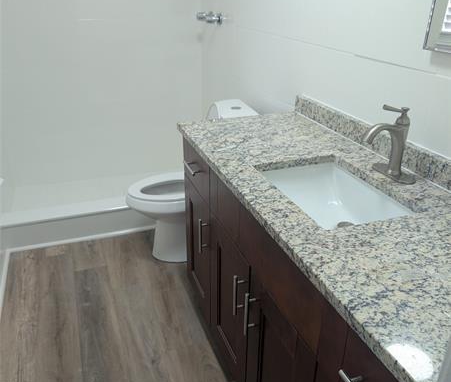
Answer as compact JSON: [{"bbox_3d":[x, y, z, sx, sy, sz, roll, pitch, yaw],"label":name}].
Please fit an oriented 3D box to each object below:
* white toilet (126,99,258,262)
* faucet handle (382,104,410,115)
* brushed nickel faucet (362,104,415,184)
[{"bbox_3d":[-0.176,-0.018,2.271,0.720,0.794,0.400,-9,28,-18],"label":"white toilet"},{"bbox_3d":[0.474,-0.224,1.151,0.098,0.032,0.026,-9,28,-18],"label":"faucet handle"},{"bbox_3d":[0.468,-0.140,1.190,0.164,0.222,0.156,-9,28,-18],"label":"brushed nickel faucet"}]

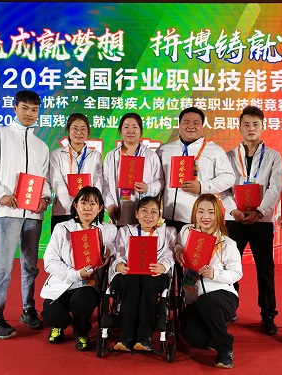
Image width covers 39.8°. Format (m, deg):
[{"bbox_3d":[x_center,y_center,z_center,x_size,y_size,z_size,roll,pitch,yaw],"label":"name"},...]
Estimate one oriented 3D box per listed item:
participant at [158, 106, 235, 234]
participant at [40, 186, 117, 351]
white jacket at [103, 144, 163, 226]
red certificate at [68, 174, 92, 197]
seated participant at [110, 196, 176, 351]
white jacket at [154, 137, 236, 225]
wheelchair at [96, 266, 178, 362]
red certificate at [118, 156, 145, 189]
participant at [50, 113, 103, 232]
[{"bbox_3d":[0.440,0.220,3.150,0.620,1.740,0.420,0,-1,19],"label":"participant"},{"bbox_3d":[-0.435,0.545,2.740,0.540,1.070,0.620,1,-1,-12],"label":"participant"},{"bbox_3d":[-0.059,-0.015,3.070,0.480,0.660,0.320,1,1,-2],"label":"white jacket"},{"bbox_3d":[-0.450,0.022,2.950,0.178,0.245,0.020,-3,-7,-2],"label":"red certificate"},{"bbox_3d":[0.017,0.536,2.660,0.440,0.950,0.660,1,1,5],"label":"seated participant"},{"bbox_3d":[0.440,-0.060,3.140,0.610,0.690,0.400,0,-1,19],"label":"white jacket"},{"bbox_3d":[0.000,0.645,2.780,0.600,0.880,0.950,1,-1,6],"label":"wheelchair"},{"bbox_3d":[-0.070,-0.109,2.920,0.180,0.247,0.015,6,2,-2],"label":"red certificate"},{"bbox_3d":[-0.516,0.253,3.120,0.450,1.660,0.360,0,2,-8],"label":"participant"}]

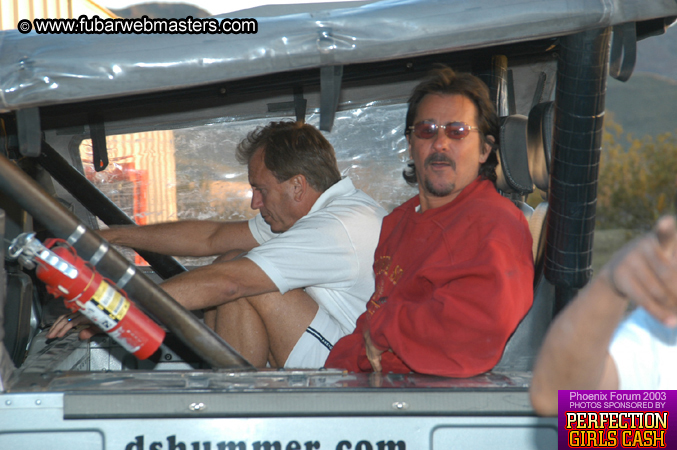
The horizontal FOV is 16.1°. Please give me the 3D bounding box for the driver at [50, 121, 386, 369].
[{"bbox_3d":[-0.265,0.195,5.380,0.760,0.880,0.550,0,3,-9],"label":"driver"}]

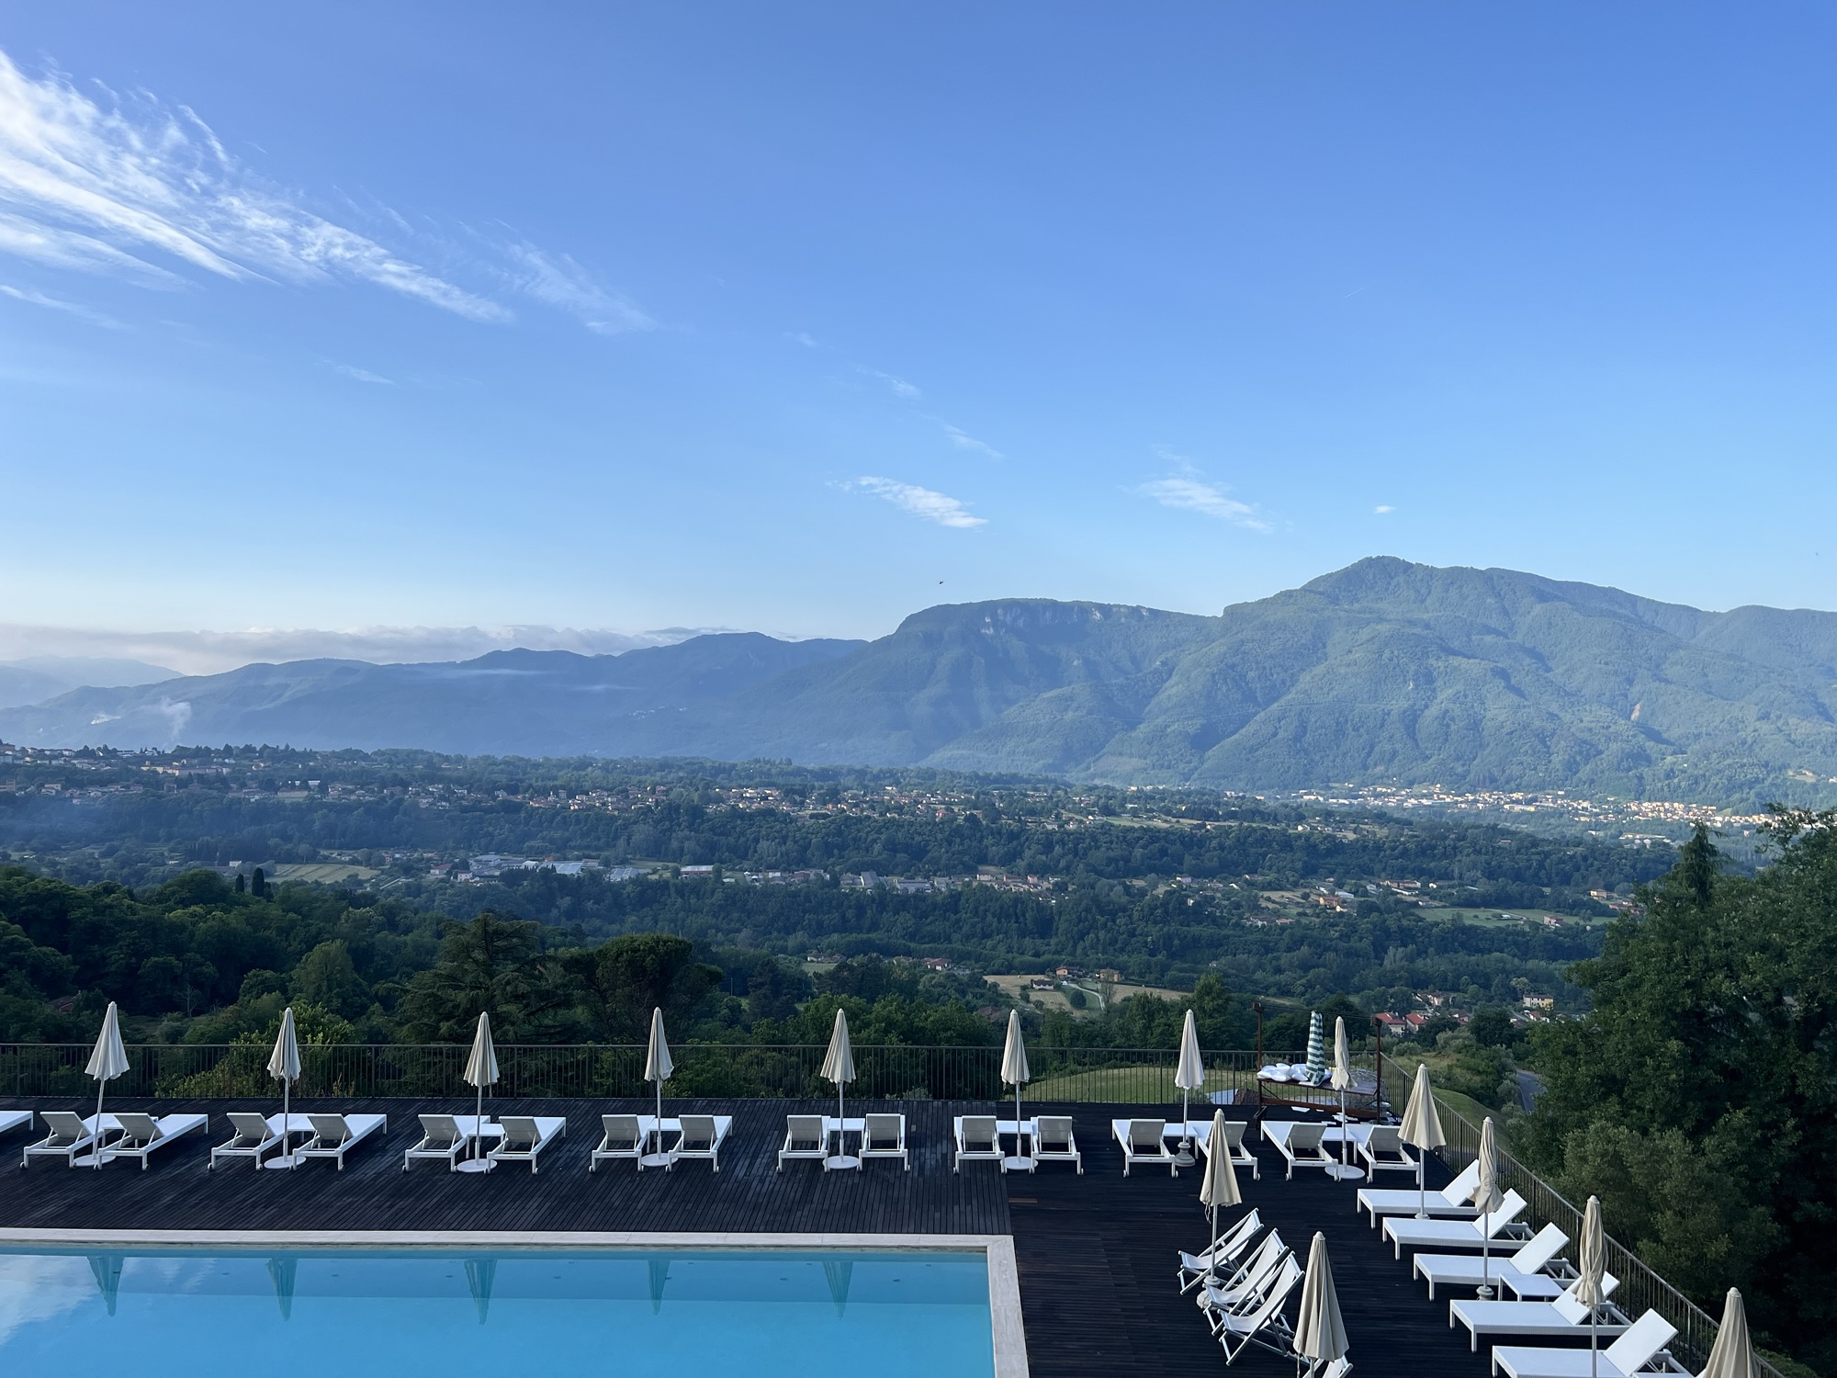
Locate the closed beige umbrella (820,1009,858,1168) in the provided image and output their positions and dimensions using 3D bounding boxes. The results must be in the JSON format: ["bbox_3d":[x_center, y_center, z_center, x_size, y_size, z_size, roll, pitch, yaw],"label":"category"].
[{"bbox_3d":[-1.237,6.418,22.300,0.590,2.490,0.590,0,-1,1],"label":"closed beige umbrella"}]

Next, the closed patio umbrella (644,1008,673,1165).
[{"bbox_3d":[-4.213,6.427,22.455,0.570,2.490,0.570,-1,-1,1],"label":"closed patio umbrella"}]

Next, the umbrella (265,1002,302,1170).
[{"bbox_3d":[-10.237,6.433,22.393,0.590,2.510,0.590,0,-1,1],"label":"umbrella"}]

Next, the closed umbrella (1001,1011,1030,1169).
[{"bbox_3d":[1.597,6.416,22.270,0.560,2.480,0.560,-2,-1,1],"label":"closed umbrella"}]

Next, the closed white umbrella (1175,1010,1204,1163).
[{"bbox_3d":[4.335,6.404,22.220,0.490,2.490,0.490,2,-1,1],"label":"closed white umbrella"}]

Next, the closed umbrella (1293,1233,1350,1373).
[{"bbox_3d":[3.654,6.224,12.777,0.530,2.390,0.530,3,-1,1],"label":"closed umbrella"}]

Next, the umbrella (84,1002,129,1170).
[{"bbox_3d":[-13.273,6.402,22.492,0.700,2.600,0.700,6,-1,1],"label":"umbrella"}]

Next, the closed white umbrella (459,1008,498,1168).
[{"bbox_3d":[-7.053,6.446,22.259,0.590,2.460,0.590,2,-1,1],"label":"closed white umbrella"}]

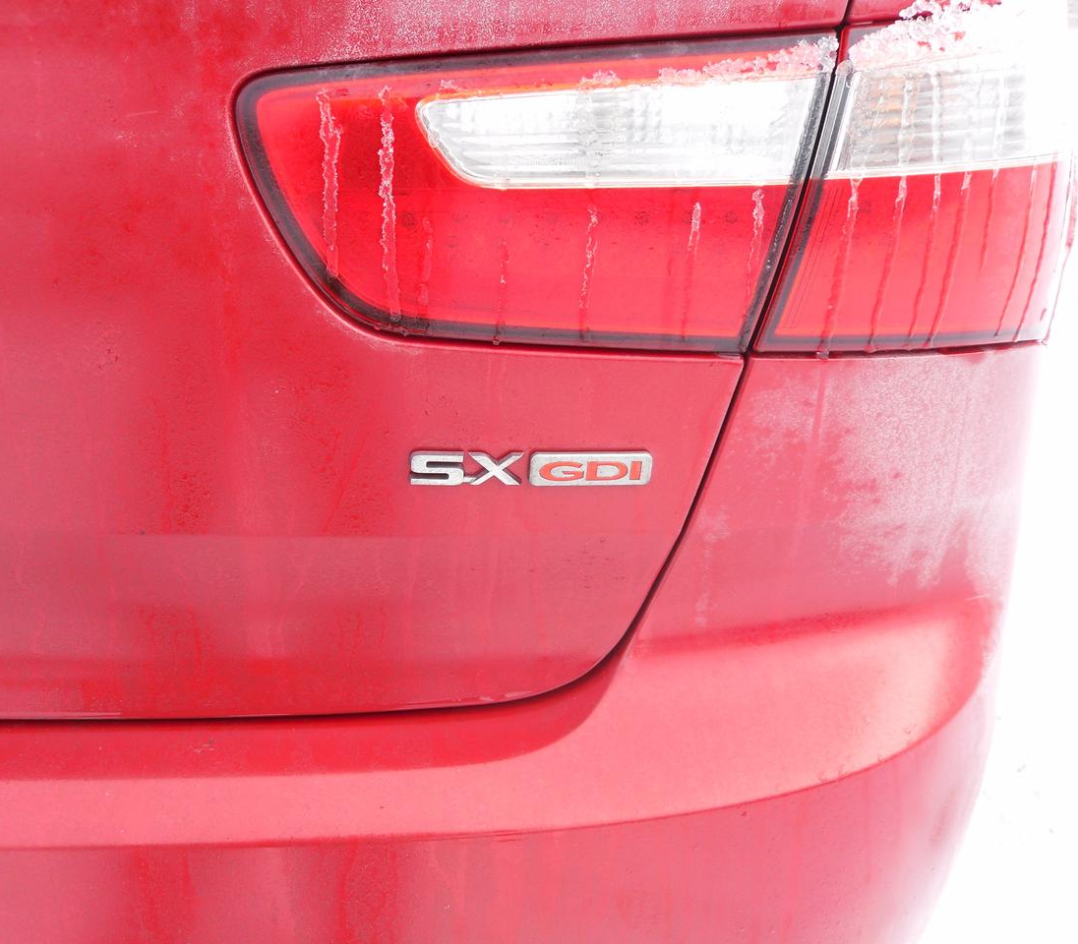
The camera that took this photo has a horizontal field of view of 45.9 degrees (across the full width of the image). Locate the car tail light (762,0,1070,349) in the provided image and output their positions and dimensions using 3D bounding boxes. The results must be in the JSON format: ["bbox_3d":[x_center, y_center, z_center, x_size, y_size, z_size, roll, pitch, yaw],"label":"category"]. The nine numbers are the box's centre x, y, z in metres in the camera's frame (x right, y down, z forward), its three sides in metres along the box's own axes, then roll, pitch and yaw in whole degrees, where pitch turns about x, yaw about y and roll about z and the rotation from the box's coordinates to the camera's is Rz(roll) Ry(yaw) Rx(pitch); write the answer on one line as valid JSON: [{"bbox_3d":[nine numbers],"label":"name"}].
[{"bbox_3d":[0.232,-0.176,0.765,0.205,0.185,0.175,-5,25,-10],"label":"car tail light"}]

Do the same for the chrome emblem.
[{"bbox_3d":[-0.005,-0.002,0.720,0.137,0.020,0.005,-1,29,-2],"label":"chrome emblem"}]

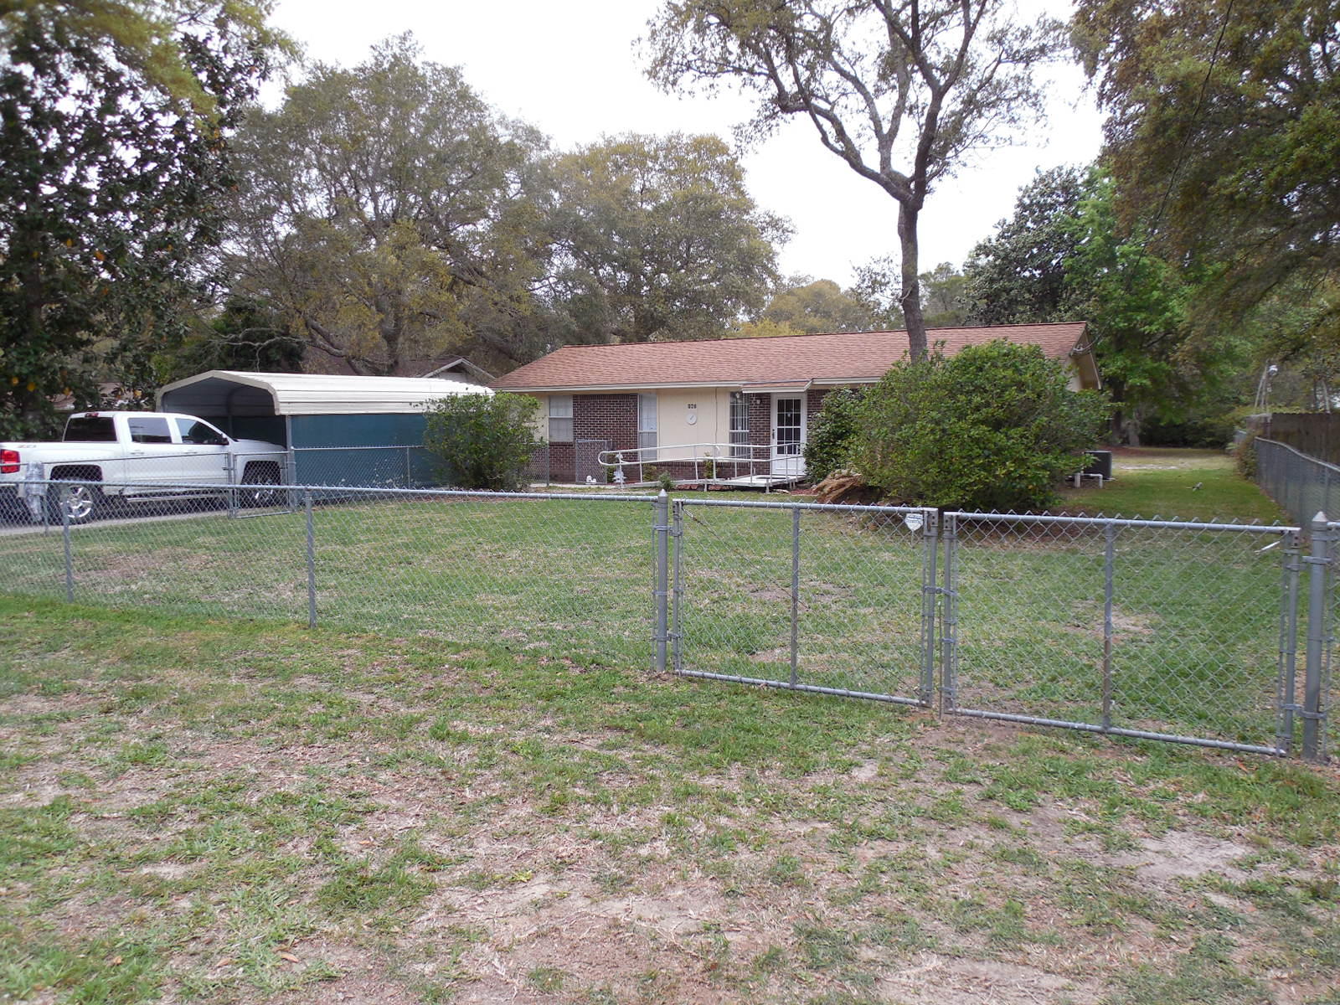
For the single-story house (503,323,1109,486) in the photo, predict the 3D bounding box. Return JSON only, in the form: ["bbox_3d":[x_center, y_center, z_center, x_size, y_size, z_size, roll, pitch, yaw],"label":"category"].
[{"bbox_3d":[3.257,-2.573,26.859,15.190,4.050,7.680,2,5,29],"label":"single-story house"}]

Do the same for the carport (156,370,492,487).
[{"bbox_3d":[-7.739,-1.567,22.690,3.940,2.910,6.500,2,5,29],"label":"carport"}]

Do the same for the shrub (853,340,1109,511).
[{"bbox_3d":[5.793,-1.429,18.000,4.550,3.120,3.700,1,5,18],"label":"shrub"}]

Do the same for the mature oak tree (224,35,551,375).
[{"bbox_3d":[-9.621,-8.506,33.000,11.200,14.600,10.800,-1,4,-16],"label":"mature oak tree"}]

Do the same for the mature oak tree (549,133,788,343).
[{"bbox_3d":[-0.262,-9.375,44.000,12.000,14.500,11.500,0,4,0],"label":"mature oak tree"}]

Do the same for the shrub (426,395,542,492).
[{"bbox_3d":[-4.524,-1.480,23.300,2.800,2.350,2.500,-1,4,-11],"label":"shrub"}]

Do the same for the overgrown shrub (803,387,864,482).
[{"bbox_3d":[3.951,-1.440,22.200,1.800,2.350,1.600,2,5,29],"label":"overgrown shrub"}]

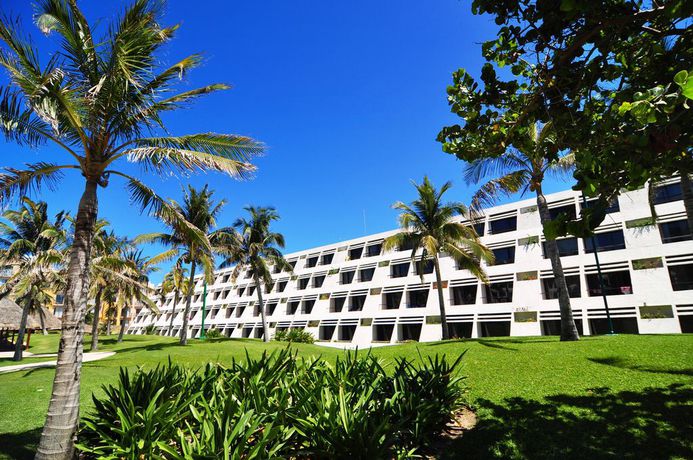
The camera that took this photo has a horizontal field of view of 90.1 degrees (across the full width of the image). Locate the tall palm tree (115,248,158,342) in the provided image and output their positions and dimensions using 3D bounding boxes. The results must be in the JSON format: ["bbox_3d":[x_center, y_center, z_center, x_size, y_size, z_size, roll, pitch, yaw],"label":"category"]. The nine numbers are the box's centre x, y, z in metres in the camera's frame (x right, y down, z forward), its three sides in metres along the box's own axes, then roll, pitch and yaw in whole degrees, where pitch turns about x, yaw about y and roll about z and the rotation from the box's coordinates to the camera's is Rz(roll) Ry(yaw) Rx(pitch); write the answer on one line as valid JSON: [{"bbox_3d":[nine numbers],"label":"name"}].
[{"bbox_3d":[-16.804,4.977,27.037,4.300,7.260,4.300,0,-17,0],"label":"tall palm tree"}]

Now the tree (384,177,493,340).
[{"bbox_3d":[5.489,1.261,19.854,6.470,9.480,6.470,0,-17,0],"label":"tree"}]

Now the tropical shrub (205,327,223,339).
[{"bbox_3d":[-13.904,10.713,36.172,1.880,1.200,1.880,0,-17,0],"label":"tropical shrub"}]

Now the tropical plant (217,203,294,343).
[{"bbox_3d":[-6.520,2.802,23.846,5.390,9.420,5.390,0,-17,0],"label":"tropical plant"}]

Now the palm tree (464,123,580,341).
[{"bbox_3d":[7.680,-0.348,13.794,5.510,9.060,5.510,0,-17,0],"label":"palm tree"}]

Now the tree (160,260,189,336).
[{"bbox_3d":[-19.852,7.630,39.213,3.570,8.490,3.570,0,-17,0],"label":"tree"}]

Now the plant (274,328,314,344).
[{"bbox_3d":[-4.467,8.888,29.161,3.540,1.130,2.650,0,-17,0],"label":"plant"}]

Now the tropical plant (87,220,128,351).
[{"bbox_3d":[-15.613,3.242,21.654,3.980,8.070,3.980,0,-17,0],"label":"tropical plant"}]

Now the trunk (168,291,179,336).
[{"bbox_3d":[-19.358,9.296,38.716,1.120,5.010,0.670,0,-17,0],"label":"trunk"}]

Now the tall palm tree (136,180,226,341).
[{"bbox_3d":[-11.089,1.881,22.503,5.780,10.510,5.780,0,-17,0],"label":"tall palm tree"}]

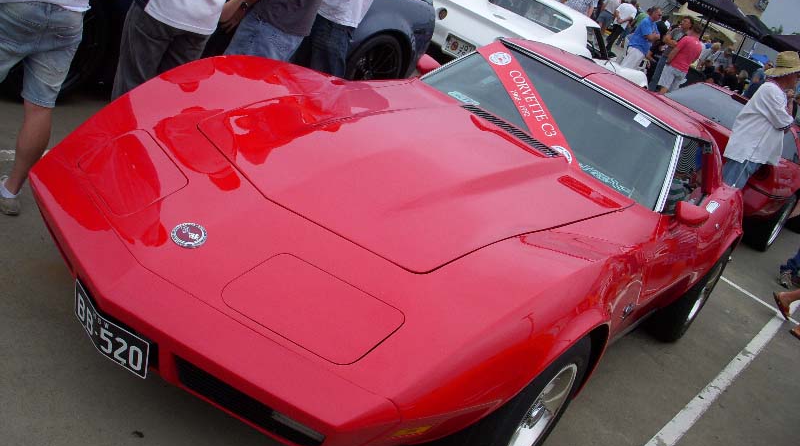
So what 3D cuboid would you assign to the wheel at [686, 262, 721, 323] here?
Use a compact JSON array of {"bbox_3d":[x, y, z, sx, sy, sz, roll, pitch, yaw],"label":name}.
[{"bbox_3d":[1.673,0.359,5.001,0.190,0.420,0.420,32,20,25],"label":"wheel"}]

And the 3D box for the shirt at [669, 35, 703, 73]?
[{"bbox_3d":[4.661,-2.746,14.312,0.510,0.660,0.330,14,21,-26],"label":"shirt"}]

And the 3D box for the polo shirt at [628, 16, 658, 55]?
[{"bbox_3d":[4.083,-3.128,14.728,0.370,0.660,0.500,34,21,28],"label":"polo shirt"}]

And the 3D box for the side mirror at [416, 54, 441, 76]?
[{"bbox_3d":[0.167,-0.791,4.450,0.160,0.095,0.115,32,20,25],"label":"side mirror"}]

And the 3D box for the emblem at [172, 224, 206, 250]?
[{"bbox_3d":[-0.560,0.035,2.325,0.095,0.012,0.095,32,41,25],"label":"emblem"}]

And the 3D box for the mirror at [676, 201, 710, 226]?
[{"bbox_3d":[1.266,-0.037,3.800,0.160,0.095,0.115,32,20,25],"label":"mirror"}]

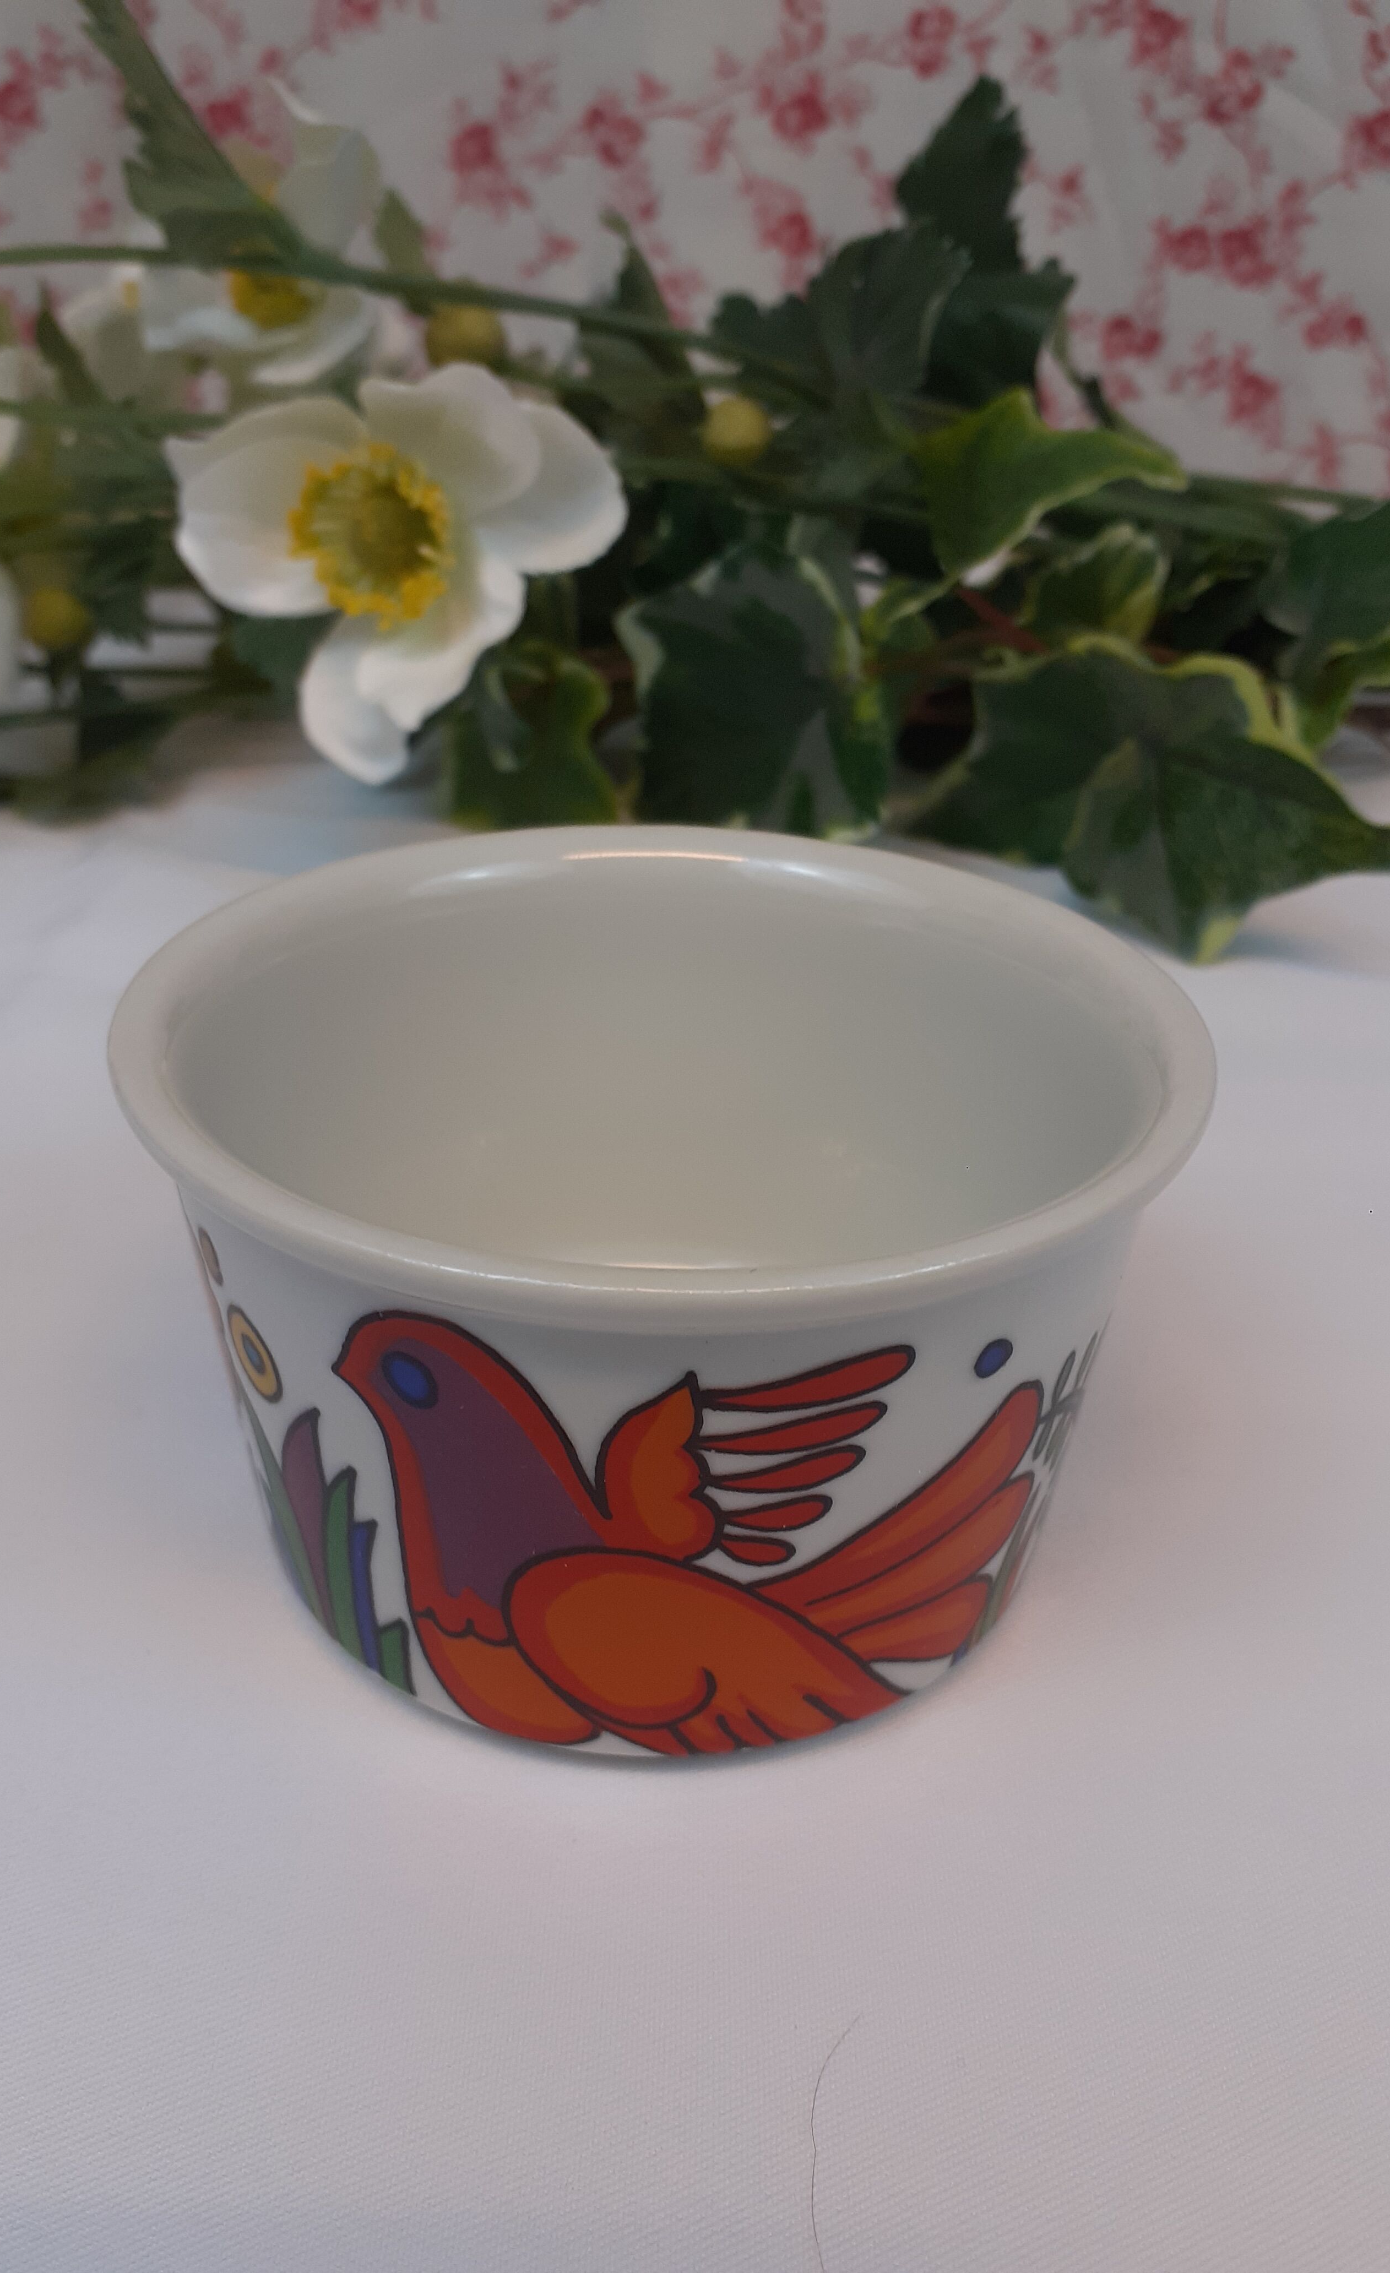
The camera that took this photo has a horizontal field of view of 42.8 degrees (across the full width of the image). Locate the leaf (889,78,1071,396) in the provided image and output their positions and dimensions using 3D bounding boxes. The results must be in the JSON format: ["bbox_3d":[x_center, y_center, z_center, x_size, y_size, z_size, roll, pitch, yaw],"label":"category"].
[{"bbox_3d":[0.066,-0.203,0.406,0.041,0.065,0.025,5,28,6],"label":"leaf"}]

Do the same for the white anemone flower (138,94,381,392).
[{"bbox_3d":[-0.100,-0.206,0.410,0.054,0.064,0.032,3,-14,13],"label":"white anemone flower"}]

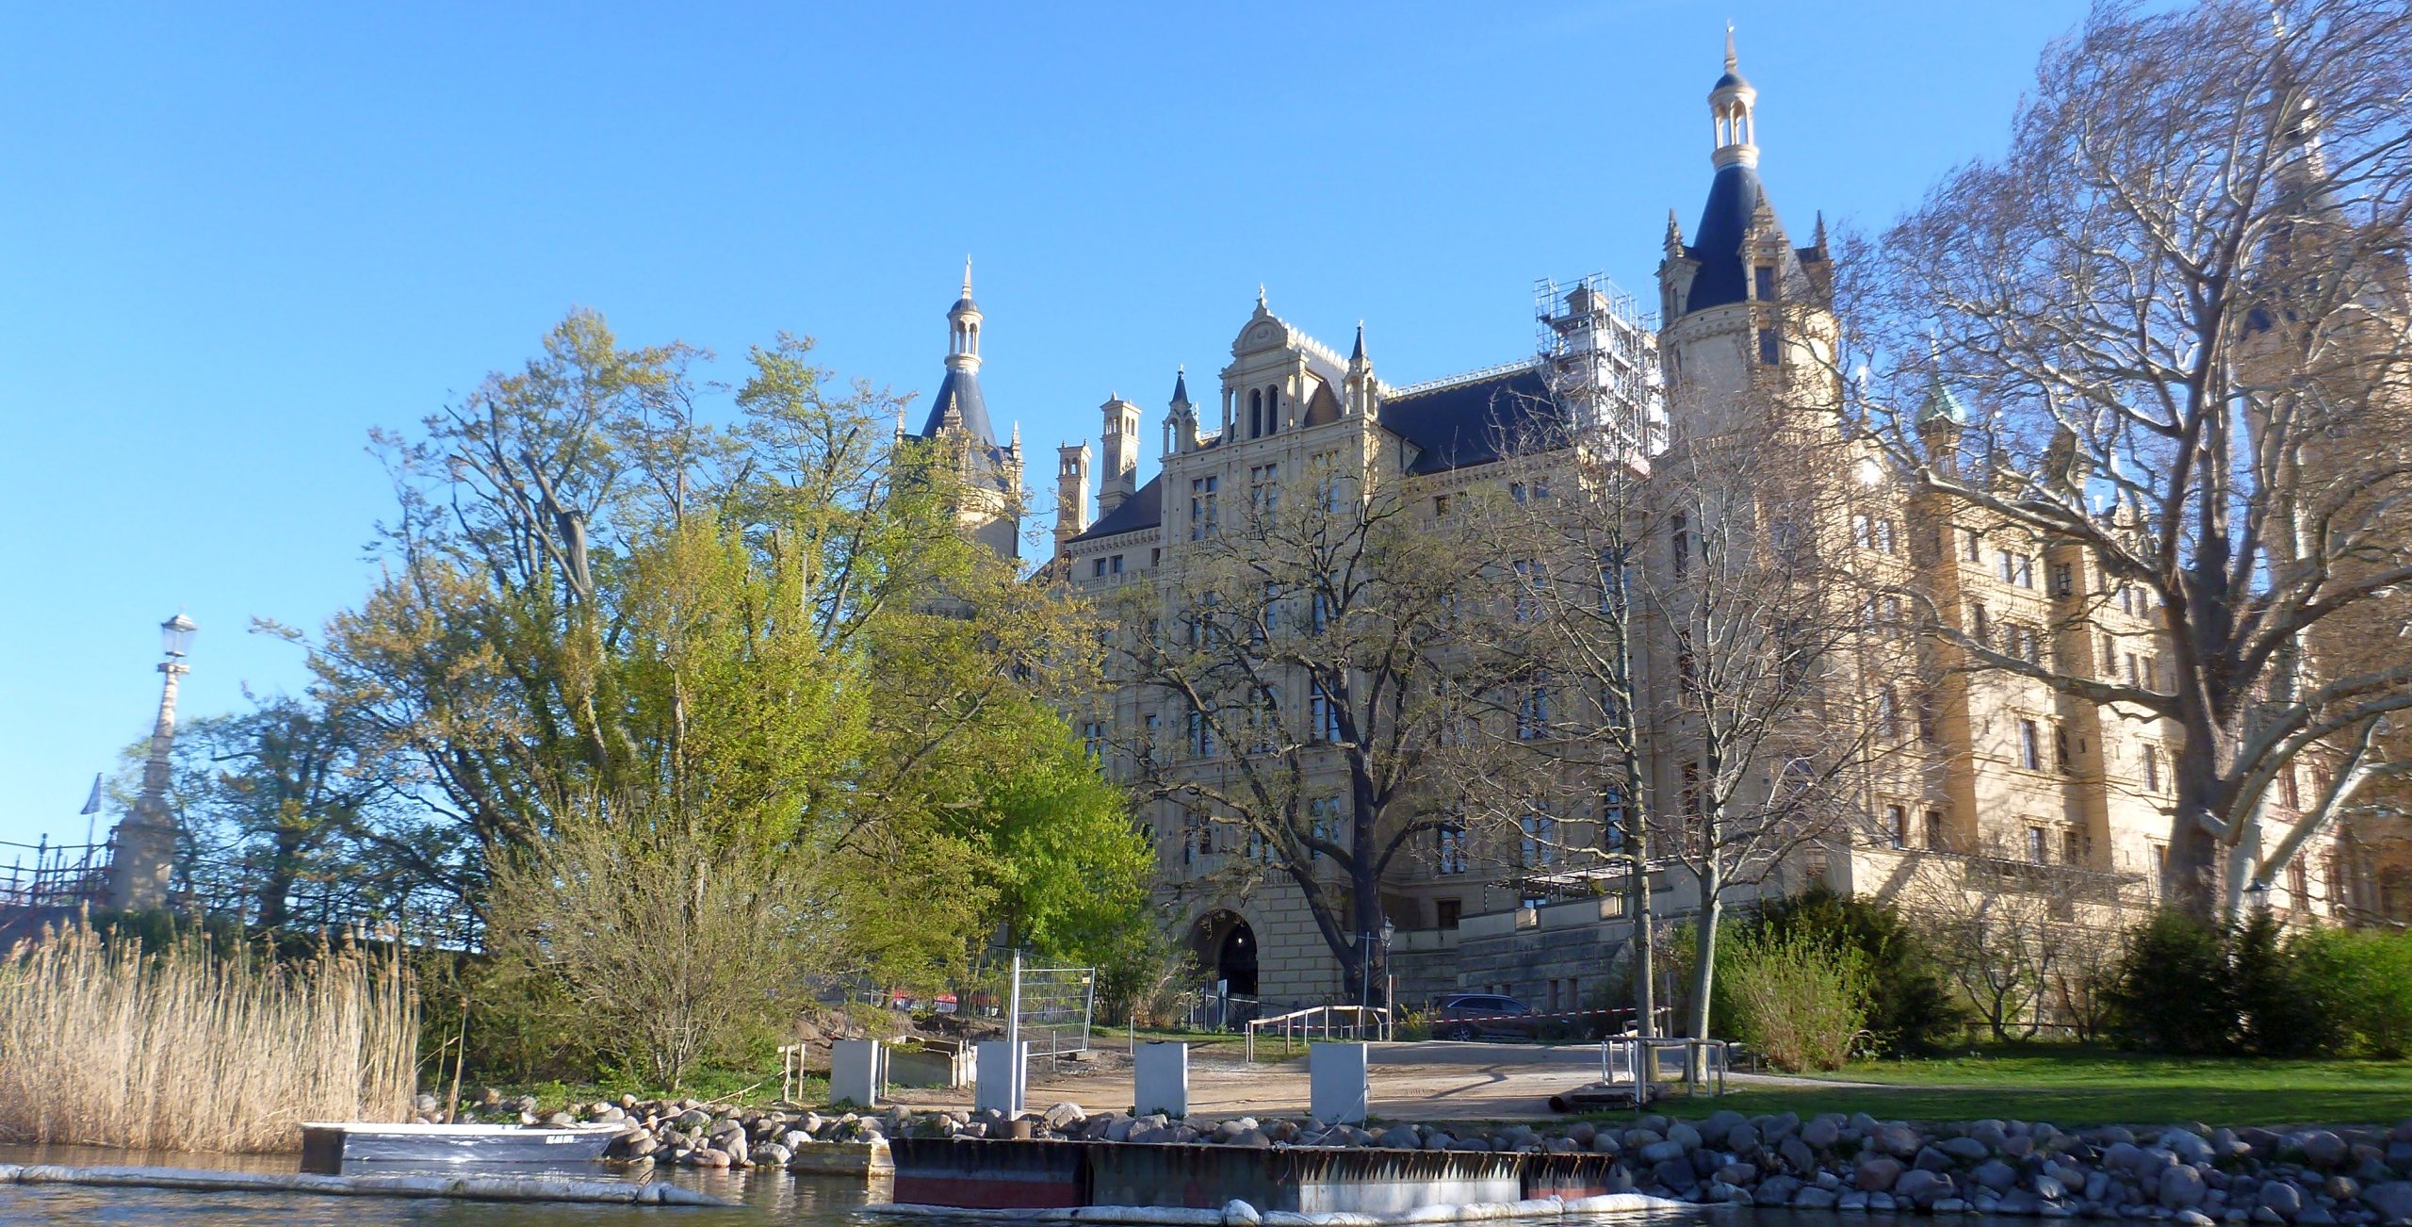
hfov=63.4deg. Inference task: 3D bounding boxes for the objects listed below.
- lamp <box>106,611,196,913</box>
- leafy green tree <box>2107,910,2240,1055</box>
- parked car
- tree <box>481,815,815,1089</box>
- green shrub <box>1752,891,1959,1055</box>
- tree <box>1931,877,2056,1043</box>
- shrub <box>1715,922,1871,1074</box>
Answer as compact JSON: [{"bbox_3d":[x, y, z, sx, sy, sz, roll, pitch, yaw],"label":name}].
[{"bbox_3d":[-21.595,3.002,40.000,1.150,6.137,1.150,2,-13,-6],"label":"lamp"},{"bbox_3d":[19.563,7.471,39.500,2.527,2.855,2.400,-5,-14,25],"label":"leafy green tree"},{"bbox_3d":[10.141,13.771,66.500,4.500,1.600,1.850,3,-13,-7],"label":"parked car"},{"bbox_3d":[-9.379,5.803,33.500,5.486,4.546,4.663,4,-13,-15],"label":"tree"},{"bbox_3d":[13.112,7.235,39.500,4.017,3.220,3.415,-3,-14,18],"label":"green shrub"},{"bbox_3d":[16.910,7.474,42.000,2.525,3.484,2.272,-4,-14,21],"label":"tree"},{"bbox_3d":[10.723,7.012,35.500,2.716,2.565,2.444,-3,-14,16],"label":"shrub"}]

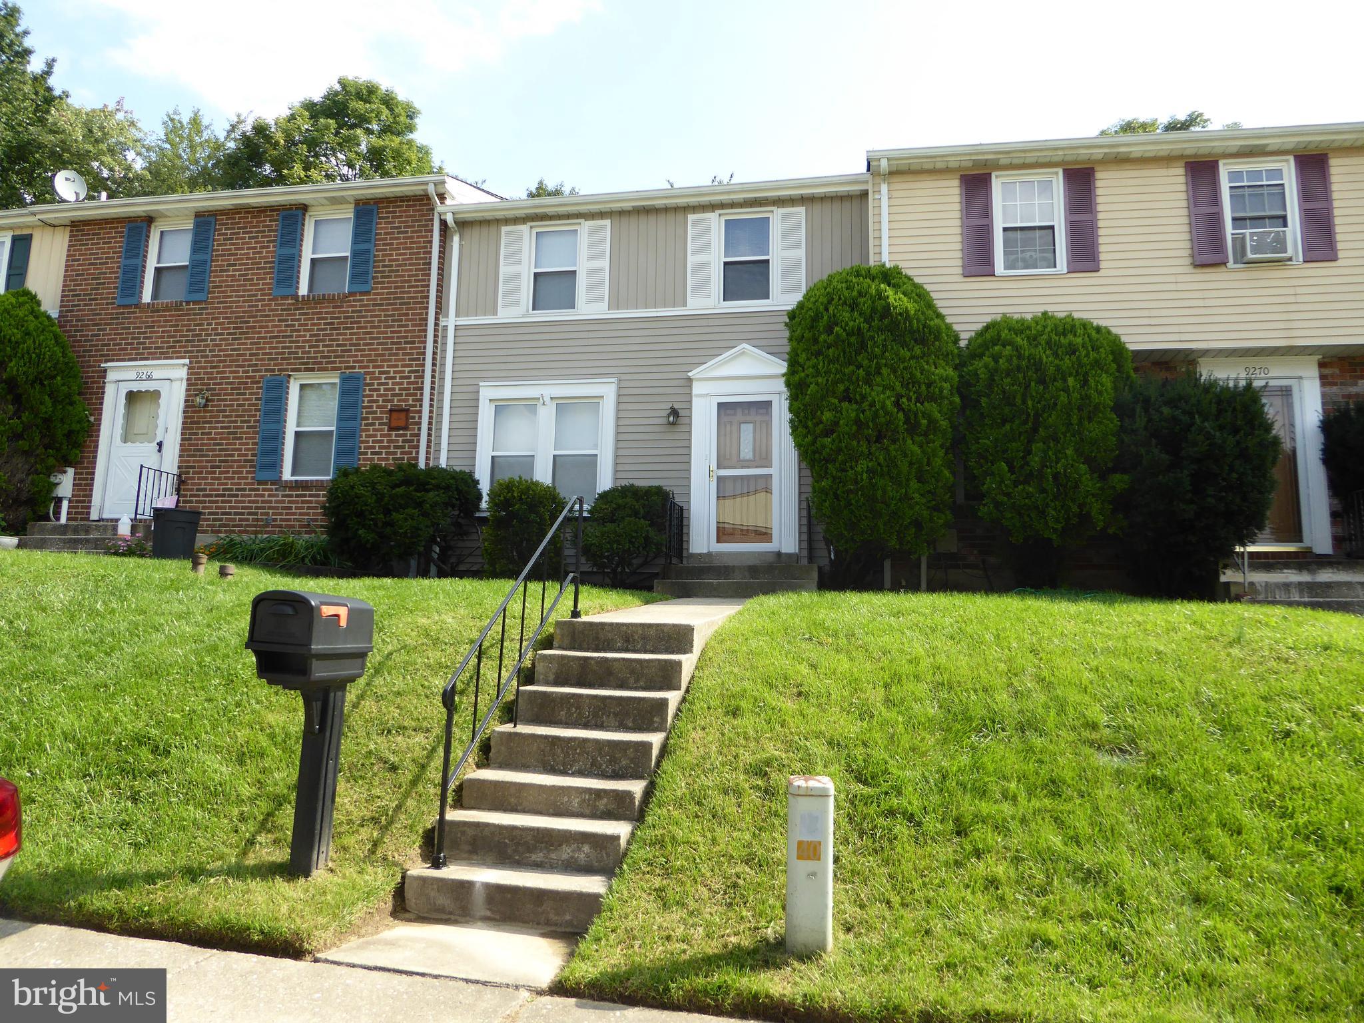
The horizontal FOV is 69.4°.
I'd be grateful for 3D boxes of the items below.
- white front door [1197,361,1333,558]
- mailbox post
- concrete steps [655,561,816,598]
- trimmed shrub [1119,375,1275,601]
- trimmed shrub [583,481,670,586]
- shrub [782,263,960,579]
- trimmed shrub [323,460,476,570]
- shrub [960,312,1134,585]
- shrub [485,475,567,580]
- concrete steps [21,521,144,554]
[{"bbox_3d":[6.930,-0.686,11.677,1.350,2.398,0.150,-1,-8,10],"label":"white front door"},{"bbox_3d":[-1.800,1.055,4.755,0.340,1.298,0.536,0,-8,15],"label":"mailbox post"},{"bbox_3d":[0.724,0.878,11.891,1.840,0.410,1.300,-1,-8,10],"label":"concrete steps"},{"bbox_3d":[5.521,-0.265,10.575,1.512,2.549,1.436,-1,-8,10],"label":"trimmed shrub"},{"bbox_3d":[-0.683,0.280,11.960,1.027,1.264,0.976,-1,-8,10],"label":"trimmed shrub"},{"bbox_3d":[2.149,-0.965,11.198,1.893,3.875,1.799,-1,-8,10],"label":"shrub"},{"bbox_3d":[-3.496,0.119,12.256,1.804,1.469,1.299,-1,-8,10],"label":"trimmed shrub"},{"bbox_3d":[3.944,-0.638,10.692,1.714,3.177,1.628,-1,-8,10],"label":"shrub"},{"bbox_3d":[-1.957,0.221,12.236,0.989,1.323,0.939,-1,-8,10],"label":"shrub"},{"bbox_3d":[-7.685,0.403,13.112,1.760,0.420,1.250,-1,-8,10],"label":"concrete steps"}]

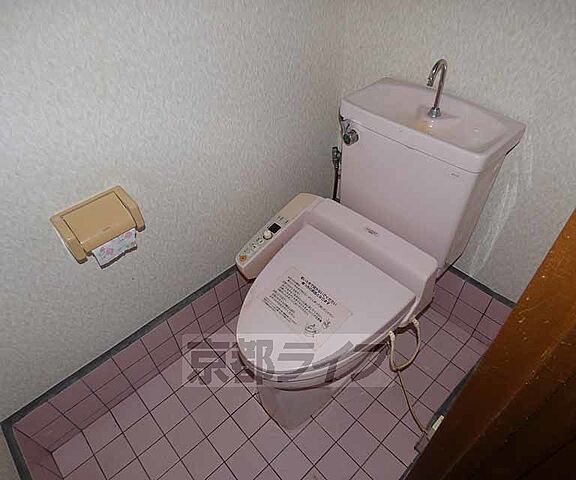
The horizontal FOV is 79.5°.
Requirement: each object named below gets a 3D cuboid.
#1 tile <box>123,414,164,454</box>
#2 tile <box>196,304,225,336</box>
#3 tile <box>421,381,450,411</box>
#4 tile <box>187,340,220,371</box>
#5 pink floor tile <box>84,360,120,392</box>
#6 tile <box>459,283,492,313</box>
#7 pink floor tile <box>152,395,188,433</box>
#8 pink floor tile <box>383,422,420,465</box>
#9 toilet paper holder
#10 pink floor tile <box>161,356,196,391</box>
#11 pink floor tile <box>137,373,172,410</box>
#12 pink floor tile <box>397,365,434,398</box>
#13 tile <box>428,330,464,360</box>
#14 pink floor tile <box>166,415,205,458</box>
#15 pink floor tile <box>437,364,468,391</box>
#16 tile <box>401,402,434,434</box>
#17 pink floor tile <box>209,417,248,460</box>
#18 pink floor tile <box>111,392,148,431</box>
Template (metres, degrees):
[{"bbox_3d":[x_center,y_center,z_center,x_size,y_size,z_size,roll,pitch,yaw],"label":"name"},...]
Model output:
[{"bbox_3d":[-0.484,0.657,1.168,0.098,0.010,0.100,-34,50,-28],"label":"tile"},{"bbox_3d":[-0.294,0.317,1.345,0.098,0.118,0.010,-34,52,-28],"label":"tile"},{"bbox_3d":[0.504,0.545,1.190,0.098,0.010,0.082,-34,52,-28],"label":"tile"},{"bbox_3d":[-0.325,0.441,1.317,0.098,0.010,0.103,-34,52,-28],"label":"tile"},{"bbox_3d":[-0.601,0.437,1.119,0.098,0.098,0.010,-34,52,-28],"label":"pink floor tile"},{"bbox_3d":[0.676,0.211,1.246,0.010,0.097,0.097,-33,50,-27],"label":"tile"},{"bbox_3d":[-0.411,0.609,1.214,0.098,0.010,0.100,-34,50,-28],"label":"pink floor tile"},{"bbox_3d":[0.363,0.640,1.079,0.097,0.010,0.097,-33,50,-27],"label":"pink floor tile"},{"bbox_3d":[-0.429,-0.034,0.799,0.163,0.090,0.100,-34,52,-28],"label":"toilet paper holder"},{"bbox_3d":[-0.398,0.489,1.272,0.098,0.010,0.103,-34,52,-28],"label":"pink floor tile"},{"bbox_3d":[-0.472,0.550,1.247,0.097,0.010,0.097,-33,50,-27],"label":"pink floor tile"},{"bbox_3d":[0.446,0.497,1.226,0.097,0.010,0.097,-33,50,-27],"label":"pink floor tile"},{"bbox_3d":[0.593,0.400,1.318,0.097,0.010,0.097,-33,50,-27],"label":"tile"},{"bbox_3d":[-0.337,0.645,1.133,0.097,0.010,0.097,-33,50,-27],"label":"pink floor tile"},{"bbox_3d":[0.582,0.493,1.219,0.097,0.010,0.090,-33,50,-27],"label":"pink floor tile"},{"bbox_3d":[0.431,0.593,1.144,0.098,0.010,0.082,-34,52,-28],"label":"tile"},{"bbox_3d":[-0.199,0.656,1.144,0.098,0.010,0.100,-34,50,-28],"label":"pink floor tile"},{"bbox_3d":[-0.545,0.594,1.197,0.098,0.010,0.098,-34,52,-28],"label":"pink floor tile"}]

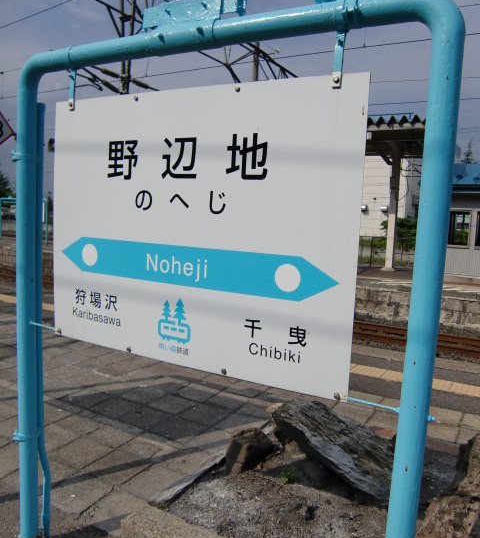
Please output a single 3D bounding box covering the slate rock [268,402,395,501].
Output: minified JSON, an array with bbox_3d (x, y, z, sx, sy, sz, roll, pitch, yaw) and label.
[{"bbox_3d":[0.622,1.123,3.280,0.840,0.140,0.370,27,26,28],"label":"slate rock"}]

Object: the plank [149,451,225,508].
[{"bbox_3d":[-0.213,1.144,2.841,0.090,0.050,0.740,7,8,30],"label":"plank"}]

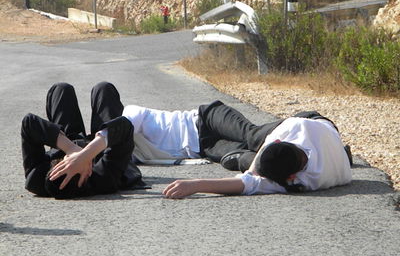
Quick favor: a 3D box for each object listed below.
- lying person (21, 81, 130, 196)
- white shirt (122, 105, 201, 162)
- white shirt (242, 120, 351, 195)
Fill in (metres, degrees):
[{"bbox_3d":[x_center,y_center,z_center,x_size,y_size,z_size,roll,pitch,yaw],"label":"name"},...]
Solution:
[{"bbox_3d":[-0.560,0.031,8.156,0.520,0.460,1.250,0,5,2],"label":"lying person"},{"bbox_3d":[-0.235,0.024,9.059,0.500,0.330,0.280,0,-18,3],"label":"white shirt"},{"bbox_3d":[0.465,0.111,7.993,0.470,0.340,0.560,-3,4,12],"label":"white shirt"}]

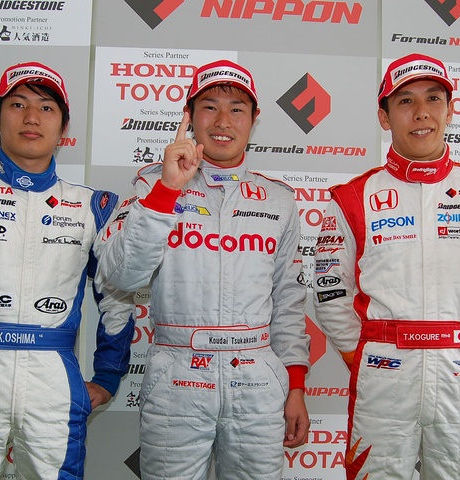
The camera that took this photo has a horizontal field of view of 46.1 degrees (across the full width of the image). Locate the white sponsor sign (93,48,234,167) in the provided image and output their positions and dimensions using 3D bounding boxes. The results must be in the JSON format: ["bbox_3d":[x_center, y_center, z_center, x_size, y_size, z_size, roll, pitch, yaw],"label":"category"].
[{"bbox_3d":[-0.206,-0.417,1.706,0.453,0.385,0.020,2,-2,-2],"label":"white sponsor sign"}]

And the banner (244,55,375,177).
[{"bbox_3d":[0.251,-0.406,1.721,0.444,0.385,0.020,2,-2,-2],"label":"banner"}]

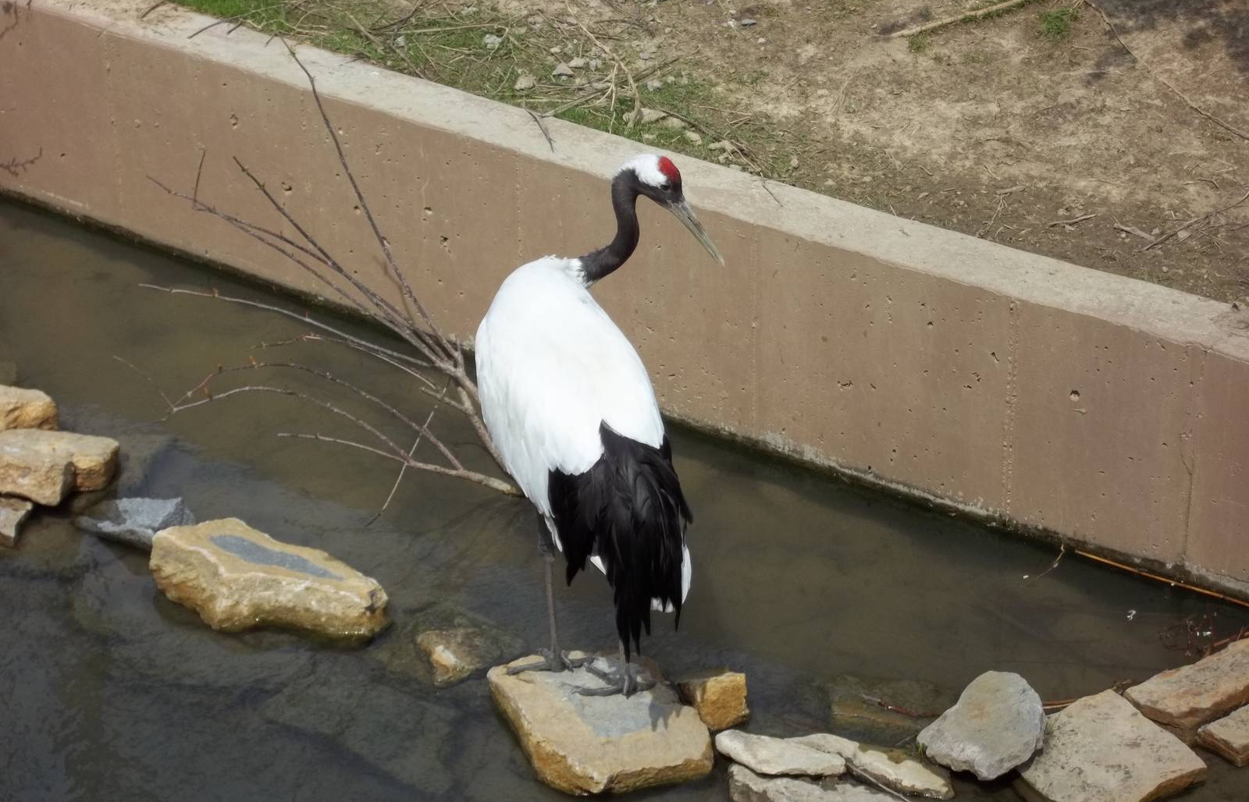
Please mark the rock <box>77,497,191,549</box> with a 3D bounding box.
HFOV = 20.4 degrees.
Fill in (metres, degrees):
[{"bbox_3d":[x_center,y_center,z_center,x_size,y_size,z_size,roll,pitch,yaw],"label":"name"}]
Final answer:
[{"bbox_3d":[-1.026,0.259,7.390,0.230,0.070,0.150,12,31,22],"label":"rock"}]

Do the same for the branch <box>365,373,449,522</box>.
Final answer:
[{"bbox_3d":[-0.470,0.109,7.553,0.020,0.170,0.408,12,31,22],"label":"branch"}]

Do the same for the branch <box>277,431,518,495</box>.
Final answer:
[{"bbox_3d":[-0.493,0.139,7.534,0.534,0.120,0.090,5,30,11],"label":"branch"}]

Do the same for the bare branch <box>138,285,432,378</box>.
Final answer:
[{"bbox_3d":[-0.788,-0.174,7.980,0.820,0.080,0.050,14,32,26],"label":"bare branch"}]

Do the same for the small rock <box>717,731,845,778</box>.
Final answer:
[{"bbox_3d":[0.285,0.672,6.467,0.240,0.045,0.100,12,31,23],"label":"small rock"}]

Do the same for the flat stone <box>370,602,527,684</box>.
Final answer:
[{"bbox_3d":[-0.351,0.493,6.978,0.250,0.090,0.200,14,32,26],"label":"flat stone"}]

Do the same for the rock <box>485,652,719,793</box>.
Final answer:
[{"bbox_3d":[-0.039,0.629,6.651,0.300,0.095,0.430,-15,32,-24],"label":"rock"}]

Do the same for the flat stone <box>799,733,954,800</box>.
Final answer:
[{"bbox_3d":[0.476,0.695,6.640,0.300,0.065,0.120,17,34,28],"label":"flat stone"}]

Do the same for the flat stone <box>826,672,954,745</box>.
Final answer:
[{"bbox_3d":[0.521,0.604,6.779,0.240,0.060,0.140,5,29,11],"label":"flat stone"}]

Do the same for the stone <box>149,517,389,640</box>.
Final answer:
[{"bbox_3d":[-0.729,0.376,7.081,0.490,0.140,0.220,15,32,27],"label":"stone"}]

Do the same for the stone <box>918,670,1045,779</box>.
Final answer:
[{"bbox_3d":[0.691,0.627,6.694,0.235,0.120,0.215,5,30,10],"label":"stone"}]

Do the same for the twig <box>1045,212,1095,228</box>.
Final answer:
[{"bbox_3d":[0.963,-0.390,7.457,0.120,0.015,0.022,-15,32,-23],"label":"twig"}]

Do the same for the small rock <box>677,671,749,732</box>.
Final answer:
[{"bbox_3d":[0.173,0.593,6.806,0.145,0.090,0.110,2,30,4],"label":"small rock"}]

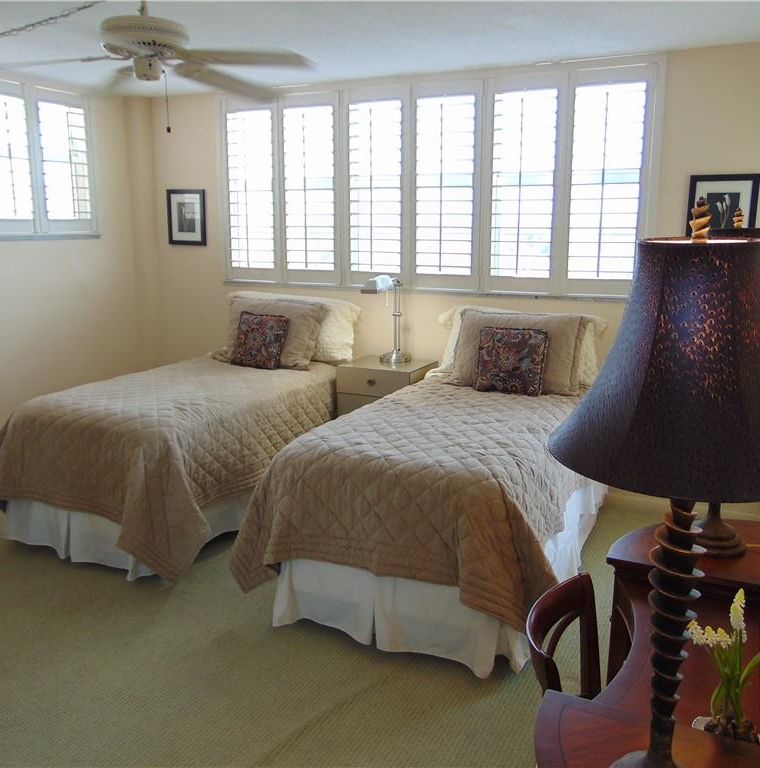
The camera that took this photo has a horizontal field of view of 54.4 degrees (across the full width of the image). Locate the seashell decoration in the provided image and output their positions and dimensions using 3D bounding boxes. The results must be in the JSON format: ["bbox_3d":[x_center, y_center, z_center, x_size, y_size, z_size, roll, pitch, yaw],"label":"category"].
[{"bbox_3d":[0.374,-0.192,0.864,0.028,0.054,0.028,6,14,26],"label":"seashell decoration"}]

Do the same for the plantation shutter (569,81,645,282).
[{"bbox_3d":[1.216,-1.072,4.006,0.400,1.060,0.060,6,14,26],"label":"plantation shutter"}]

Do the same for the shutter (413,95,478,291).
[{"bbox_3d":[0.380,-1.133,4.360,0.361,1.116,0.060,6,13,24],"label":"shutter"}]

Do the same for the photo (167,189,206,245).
[{"bbox_3d":[-1.398,-1.198,5.330,0.347,0.390,0.025,6,14,26],"label":"photo"}]

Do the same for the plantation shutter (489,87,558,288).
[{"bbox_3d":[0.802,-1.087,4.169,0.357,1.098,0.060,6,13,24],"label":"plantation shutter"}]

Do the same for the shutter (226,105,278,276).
[{"bbox_3d":[-0.852,-1.264,4.919,0.329,1.071,0.060,6,13,24],"label":"shutter"}]

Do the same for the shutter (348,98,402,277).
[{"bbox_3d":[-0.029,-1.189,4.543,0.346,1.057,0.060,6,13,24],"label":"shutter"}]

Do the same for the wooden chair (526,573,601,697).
[{"bbox_3d":[0.522,0.862,1.511,0.470,0.800,0.440,6,13,24],"label":"wooden chair"}]

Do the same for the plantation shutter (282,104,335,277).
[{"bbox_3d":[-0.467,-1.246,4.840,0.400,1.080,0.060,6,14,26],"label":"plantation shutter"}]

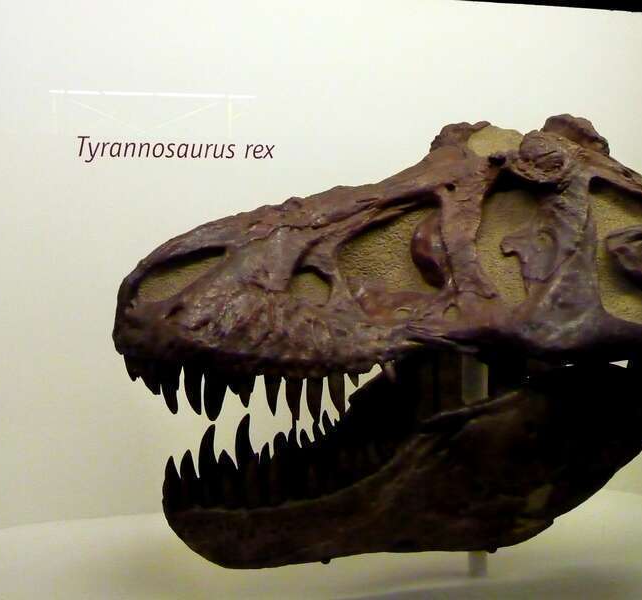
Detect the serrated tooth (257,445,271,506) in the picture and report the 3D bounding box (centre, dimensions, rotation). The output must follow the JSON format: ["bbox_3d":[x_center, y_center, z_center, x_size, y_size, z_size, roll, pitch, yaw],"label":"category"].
[{"bbox_3d":[-0.126,0.391,2.470,0.030,0.135,0.030,0,5,-5],"label":"serrated tooth"}]

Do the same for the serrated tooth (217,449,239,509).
[{"bbox_3d":[-0.204,0.396,2.450,0.047,0.126,0.040,0,5,-5],"label":"serrated tooth"}]

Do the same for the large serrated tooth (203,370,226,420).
[{"bbox_3d":[-0.234,0.210,2.440,0.046,0.108,0.040,0,5,-5],"label":"large serrated tooth"}]

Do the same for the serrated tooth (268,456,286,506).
[{"bbox_3d":[-0.098,0.401,2.450,0.038,0.108,0.032,0,5,-5],"label":"serrated tooth"}]

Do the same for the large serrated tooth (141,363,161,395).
[{"bbox_3d":[-0.381,0.176,2.490,0.043,0.070,0.037,-6,5,23],"label":"large serrated tooth"}]

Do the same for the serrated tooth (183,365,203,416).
[{"bbox_3d":[-0.282,0.198,2.450,0.042,0.108,0.036,-6,5,-5],"label":"serrated tooth"}]

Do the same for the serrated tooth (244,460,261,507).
[{"bbox_3d":[-0.151,0.405,2.450,0.038,0.108,0.032,0,5,-5],"label":"serrated tooth"}]

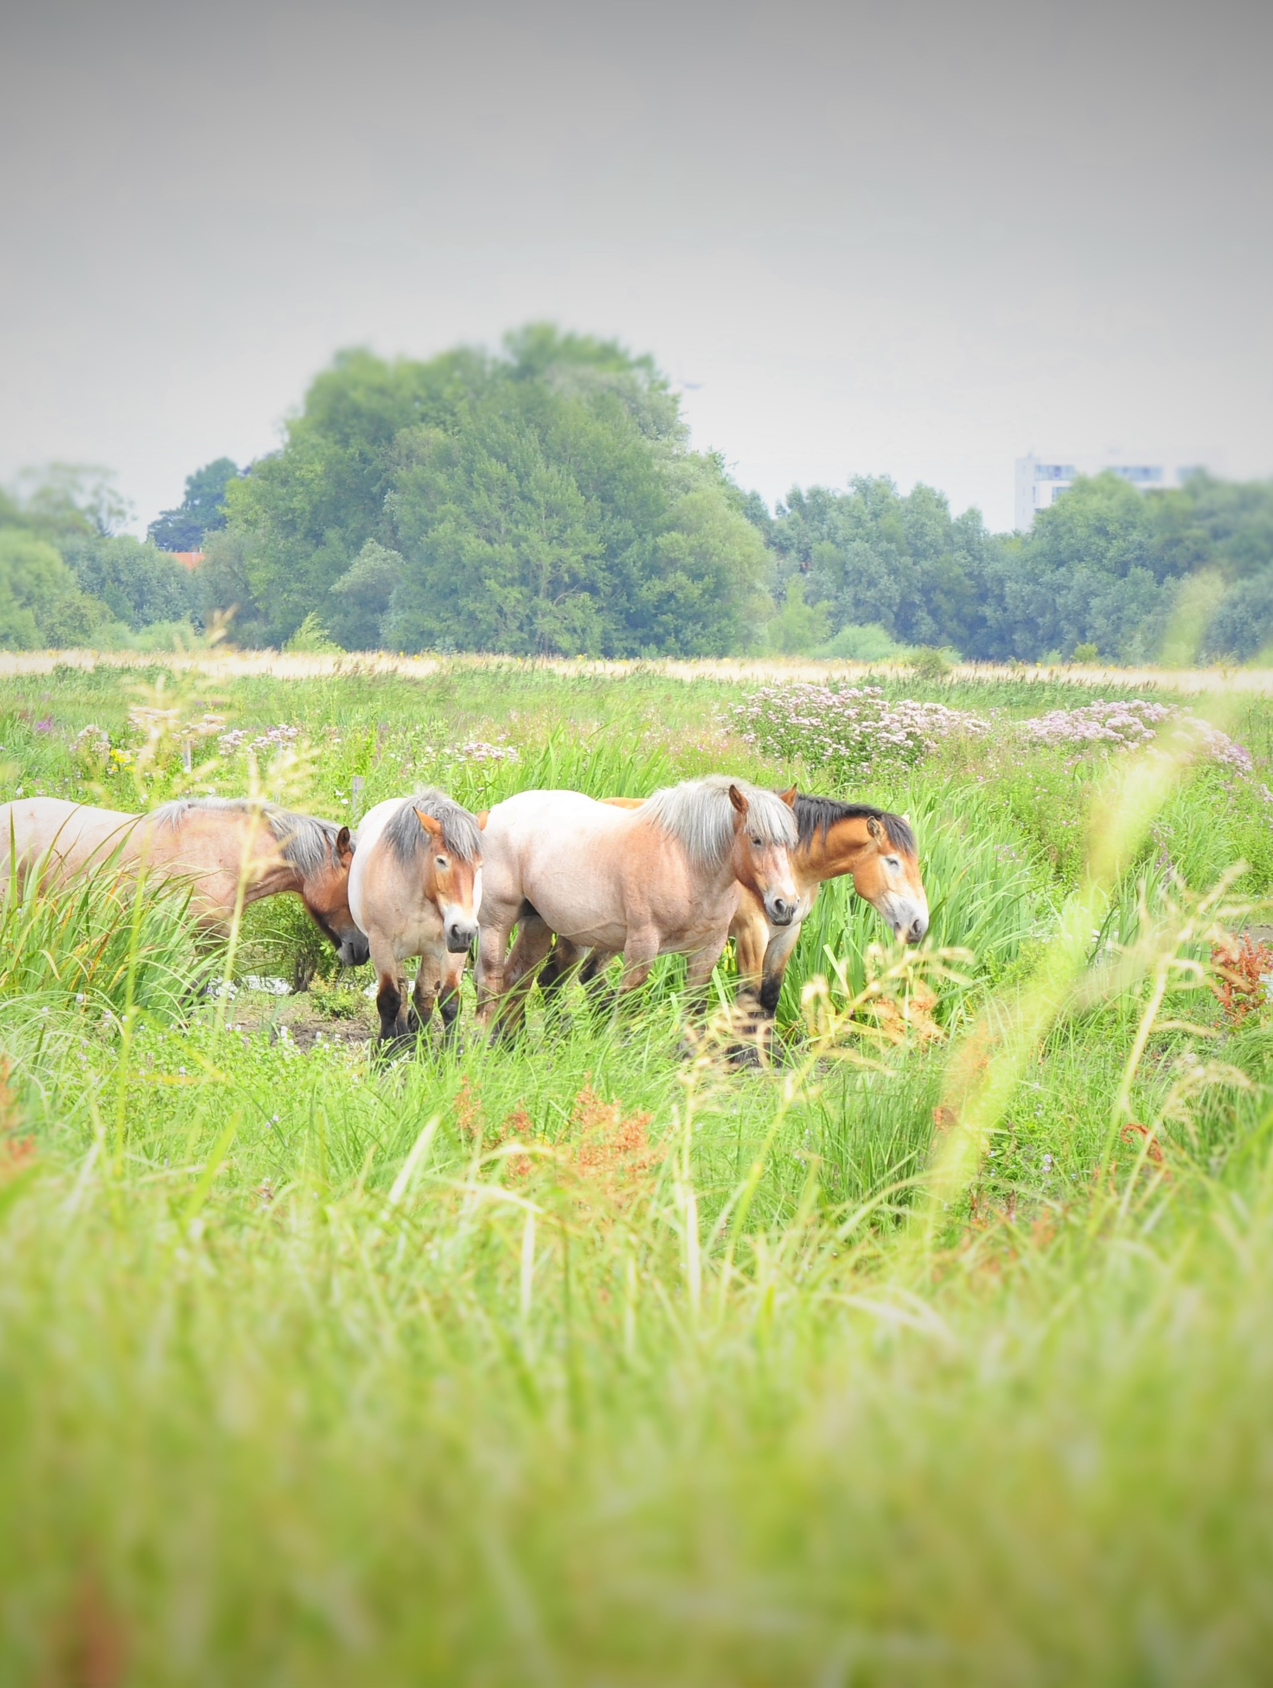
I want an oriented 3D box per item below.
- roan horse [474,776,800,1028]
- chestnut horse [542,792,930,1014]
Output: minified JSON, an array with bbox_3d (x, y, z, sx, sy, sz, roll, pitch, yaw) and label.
[{"bbox_3d":[0.027,0.415,93.000,2.100,1.570,0.700,1,1,41],"label":"roan horse"},{"bbox_3d":[0.548,0.459,94.300,2.200,1.500,0.680,0,1,20],"label":"chestnut horse"}]

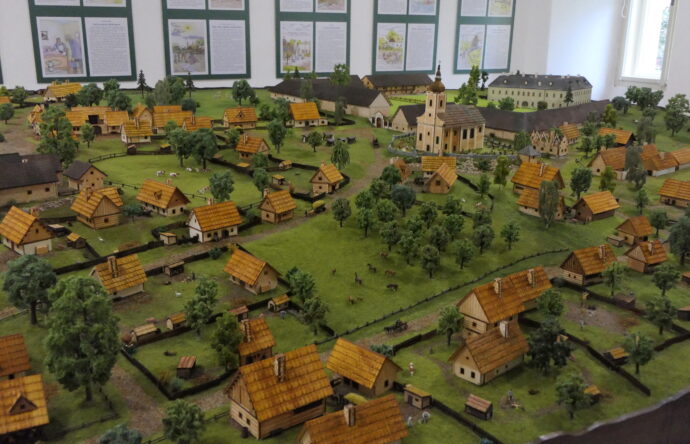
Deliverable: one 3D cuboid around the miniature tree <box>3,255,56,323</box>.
[{"bbox_3d":[-0.616,0.134,1.241,0.104,0.147,0.104,1,17,0],"label":"miniature tree"}]

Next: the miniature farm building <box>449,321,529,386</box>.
[{"bbox_3d":[0.258,0.222,1.113,0.139,0.078,0.066,-14,23,-39],"label":"miniature farm building"}]

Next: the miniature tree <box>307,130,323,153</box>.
[{"bbox_3d":[-0.112,-0.297,2.345,0.056,0.076,0.056,1,19,0],"label":"miniature tree"}]

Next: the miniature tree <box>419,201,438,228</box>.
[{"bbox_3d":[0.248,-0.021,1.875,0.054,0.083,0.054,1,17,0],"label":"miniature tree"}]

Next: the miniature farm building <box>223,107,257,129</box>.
[{"bbox_3d":[-0.490,-0.487,2.964,0.137,0.088,0.081,-7,19,-25],"label":"miniature farm building"}]

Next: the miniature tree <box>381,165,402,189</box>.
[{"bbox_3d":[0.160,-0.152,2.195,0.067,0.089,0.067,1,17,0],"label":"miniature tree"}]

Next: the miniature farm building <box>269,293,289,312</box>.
[{"bbox_3d":[-0.124,0.153,1.193,0.020,0.022,0.036,18,25,40],"label":"miniature farm building"}]

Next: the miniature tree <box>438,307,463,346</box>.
[{"bbox_3d":[0.198,0.197,1.184,0.045,0.081,0.045,1,17,0],"label":"miniature tree"}]

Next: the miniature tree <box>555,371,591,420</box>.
[{"bbox_3d":[0.326,0.250,0.903,0.050,0.076,0.050,1,19,0],"label":"miniature tree"}]

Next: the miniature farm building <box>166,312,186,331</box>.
[{"bbox_3d":[-0.295,0.174,1.116,0.018,0.021,0.030,19,25,41],"label":"miniature farm building"}]

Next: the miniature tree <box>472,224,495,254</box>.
[{"bbox_3d":[0.390,0.051,1.766,0.060,0.084,0.057,5,18,12],"label":"miniature tree"}]

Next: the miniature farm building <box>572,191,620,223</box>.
[{"bbox_3d":[0.806,-0.053,2.030,0.144,0.071,0.075,-12,22,-35],"label":"miniature farm building"}]

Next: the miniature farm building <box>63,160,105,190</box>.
[{"bbox_3d":[-0.765,-0.139,1.851,0.103,0.067,0.084,17,24,38],"label":"miniature farm building"}]

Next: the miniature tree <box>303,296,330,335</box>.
[{"bbox_3d":[-0.057,0.182,1.221,0.050,0.078,0.050,1,17,0],"label":"miniature tree"}]

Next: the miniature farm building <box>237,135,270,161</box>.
[{"bbox_3d":[-0.409,-0.332,2.807,0.118,0.089,0.099,10,19,28],"label":"miniature farm building"}]

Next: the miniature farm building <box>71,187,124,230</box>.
[{"bbox_3d":[-0.728,-0.050,1.888,0.131,0.096,0.128,16,23,40],"label":"miniature farm building"}]

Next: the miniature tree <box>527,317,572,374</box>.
[{"bbox_3d":[0.383,0.232,1.165,0.081,0.111,0.077,7,19,19],"label":"miniature tree"}]

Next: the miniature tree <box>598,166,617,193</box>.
[{"bbox_3d":[0.957,-0.151,2.306,0.066,0.098,0.066,1,17,0],"label":"miniature tree"}]

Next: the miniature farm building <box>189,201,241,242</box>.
[{"bbox_3d":[-0.391,-0.015,1.889,0.139,0.119,0.092,-14,23,-40],"label":"miniature farm building"}]

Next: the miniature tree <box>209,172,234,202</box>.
[{"bbox_3d":[-0.454,-0.131,2.330,0.088,0.115,0.088,1,17,0],"label":"miniature tree"}]

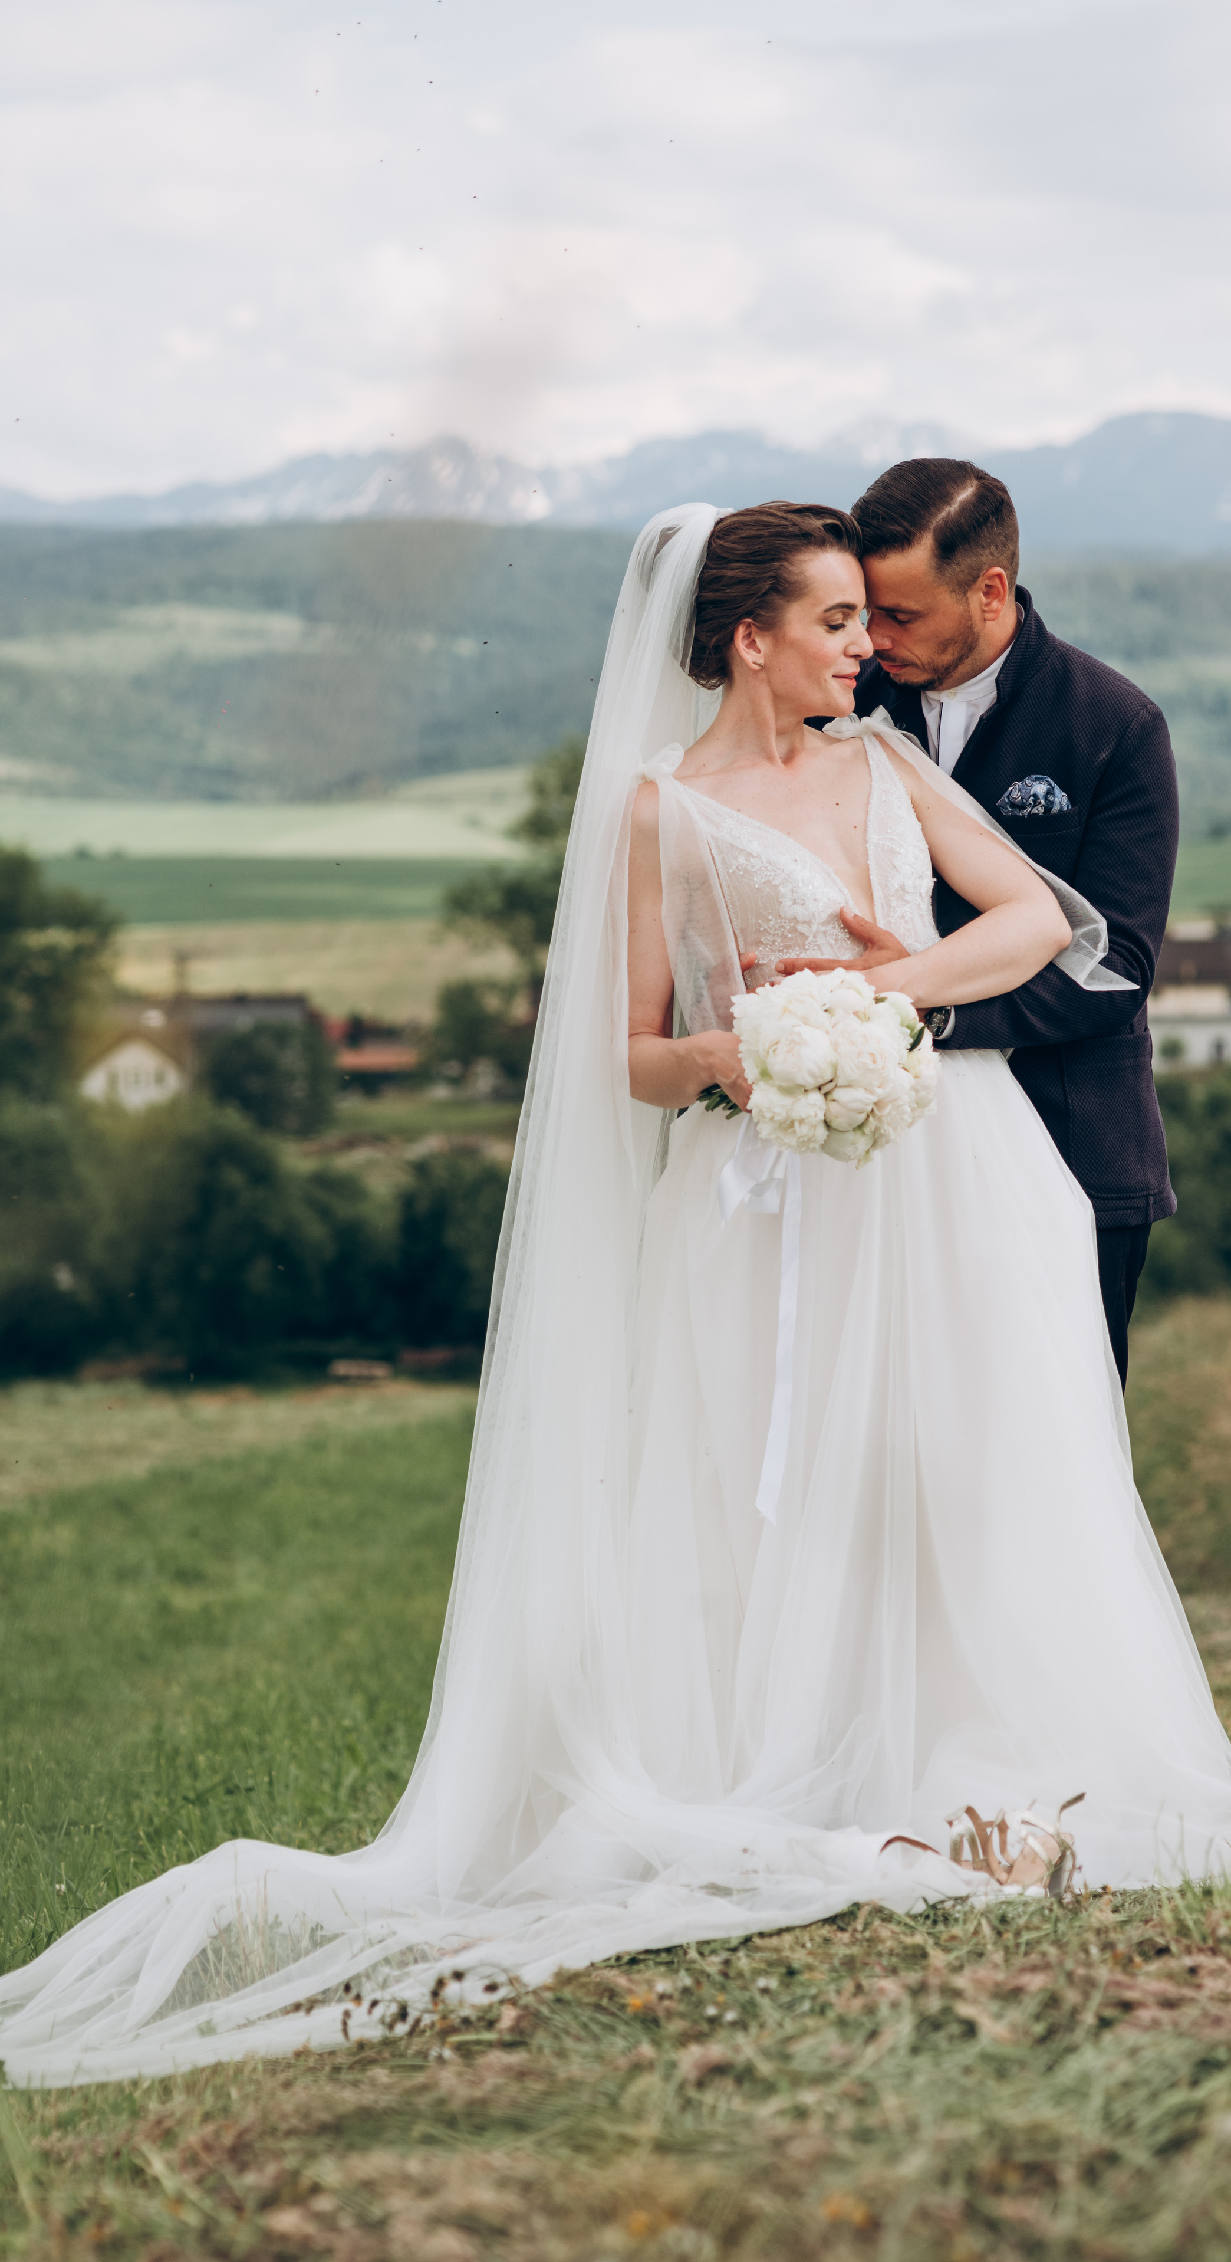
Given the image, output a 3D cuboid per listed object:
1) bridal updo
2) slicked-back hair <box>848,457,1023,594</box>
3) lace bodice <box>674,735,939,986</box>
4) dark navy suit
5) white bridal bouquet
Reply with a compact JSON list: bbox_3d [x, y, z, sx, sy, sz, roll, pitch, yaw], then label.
[{"bbox_3d":[0.187,-0.625,6.250,0.210,0.215,0.170,2,4,27],"label":"bridal updo"},{"bbox_3d":[0.380,-0.716,6.360,0.205,0.150,0.170,-22,16,-34],"label":"slicked-back hair"},{"bbox_3d":[0.225,-0.293,6.220,0.310,0.345,0.235,-2,4,-27],"label":"lace bodice"},{"bbox_3d":[0.469,0.098,6.400,0.530,1.460,0.450,2,4,35],"label":"dark navy suit"},{"bbox_3d":[0.239,-0.070,6.000,0.230,0.230,0.260,-1,3,-24],"label":"white bridal bouquet"}]

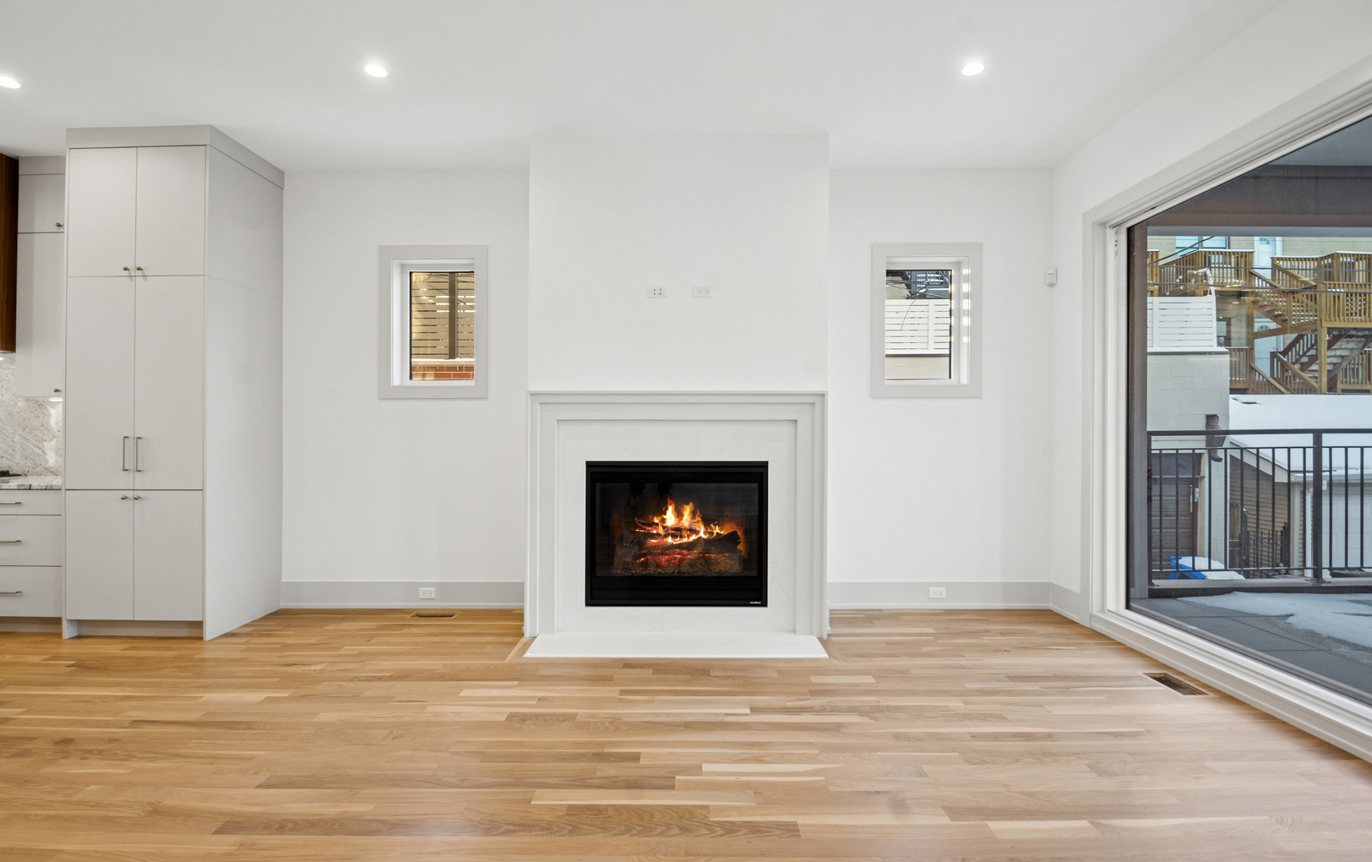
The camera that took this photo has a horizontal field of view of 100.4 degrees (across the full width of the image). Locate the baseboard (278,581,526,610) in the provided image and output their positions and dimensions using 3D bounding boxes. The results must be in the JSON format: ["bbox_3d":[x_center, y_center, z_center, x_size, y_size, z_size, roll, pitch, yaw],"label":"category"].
[{"bbox_3d":[-1.925,1.136,3.962,1.770,0.190,0.030,0,0,0],"label":"baseboard"}]

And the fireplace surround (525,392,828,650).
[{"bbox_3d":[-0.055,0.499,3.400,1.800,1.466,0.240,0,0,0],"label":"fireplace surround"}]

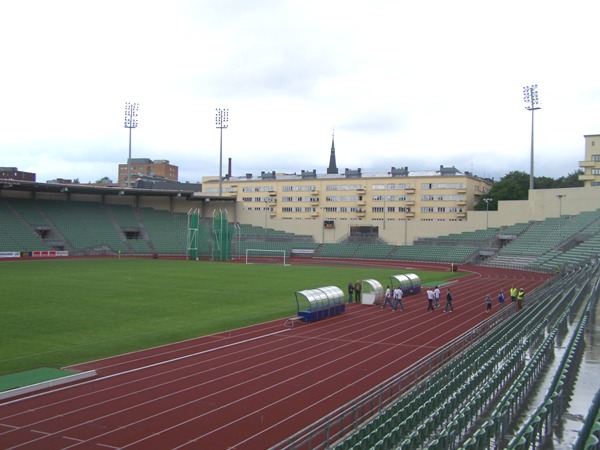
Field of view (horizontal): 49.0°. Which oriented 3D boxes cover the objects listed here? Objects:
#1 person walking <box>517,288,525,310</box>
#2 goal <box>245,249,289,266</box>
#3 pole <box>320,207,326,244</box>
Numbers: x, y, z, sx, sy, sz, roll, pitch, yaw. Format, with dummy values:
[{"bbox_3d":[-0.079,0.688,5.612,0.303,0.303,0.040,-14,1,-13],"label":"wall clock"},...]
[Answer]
[{"bbox_3d":[17.052,5.722,50.800,0.520,1.740,0.480,1,-1,23],"label":"person walking"},{"bbox_3d":[-5.409,5.679,114.198,7.440,2.500,2.000,1,-1,26],"label":"goal"},{"bbox_3d":[5.745,0.169,159.000,1.500,8.800,0.700,1,-1,26],"label":"pole"}]

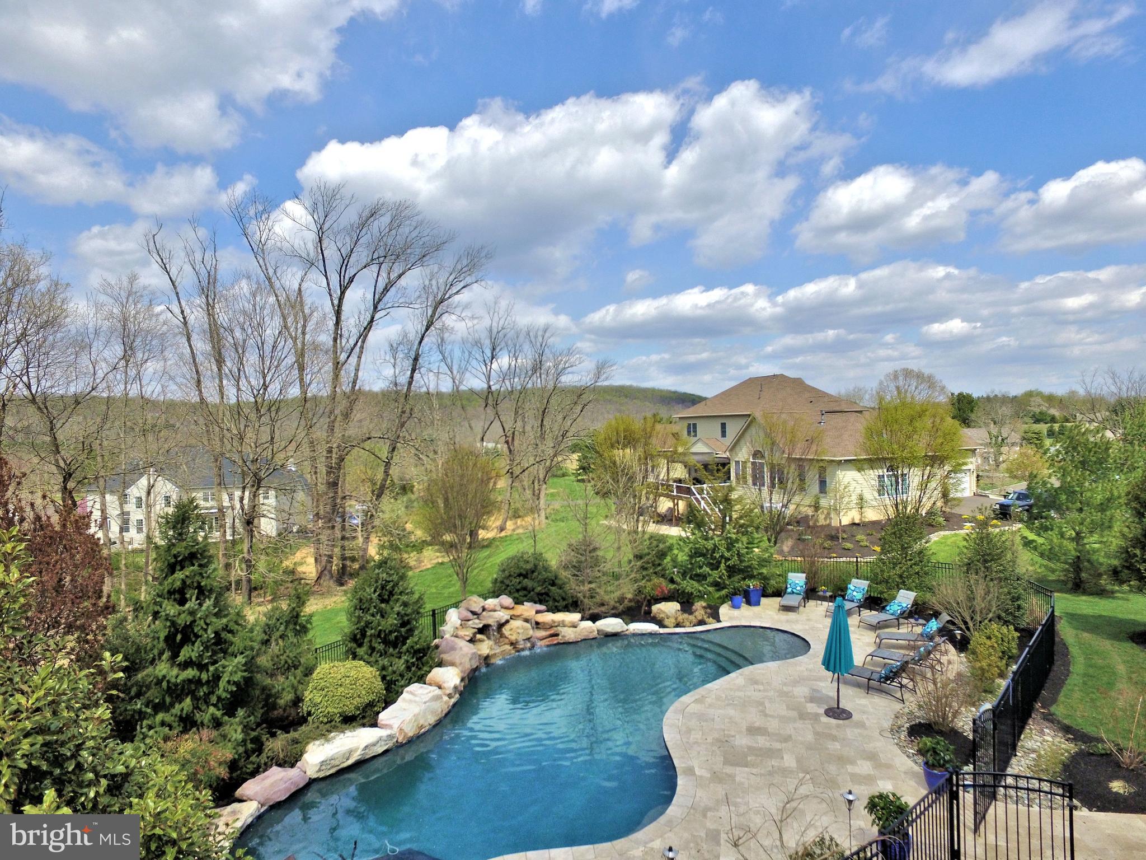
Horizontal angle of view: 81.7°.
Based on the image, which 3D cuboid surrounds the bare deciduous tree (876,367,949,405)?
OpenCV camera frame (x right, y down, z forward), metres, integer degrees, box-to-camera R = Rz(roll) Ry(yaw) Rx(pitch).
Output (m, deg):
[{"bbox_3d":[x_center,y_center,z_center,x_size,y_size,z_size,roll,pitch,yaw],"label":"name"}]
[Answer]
[{"bbox_3d":[53.884,-3.283,105.000,12.000,13.450,12.000,-2,1,0],"label":"bare deciduous tree"}]

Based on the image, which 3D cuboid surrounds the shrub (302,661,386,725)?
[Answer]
[{"bbox_3d":[-5.113,5.747,14.800,1.820,1.076,1.750,-2,1,0],"label":"shrub"}]

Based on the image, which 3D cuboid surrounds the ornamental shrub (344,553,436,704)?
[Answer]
[{"bbox_3d":[-4.397,4.570,15.900,2.150,3.268,2.100,-2,1,0],"label":"ornamental shrub"}]

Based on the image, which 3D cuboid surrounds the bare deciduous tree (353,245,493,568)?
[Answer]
[{"bbox_3d":[-9.512,-1.431,41.500,8.600,20.200,7.000,-1,0,0],"label":"bare deciduous tree"}]

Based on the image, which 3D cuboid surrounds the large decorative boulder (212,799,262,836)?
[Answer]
[{"bbox_3d":[-5.630,6.469,11.000,0.700,0.360,0.800,-1,1,6],"label":"large decorative boulder"}]

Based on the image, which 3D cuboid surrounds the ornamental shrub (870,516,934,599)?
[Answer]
[{"bbox_3d":[11.132,4.390,22.400,2.050,3.053,2.000,-2,1,0],"label":"ornamental shrub"}]

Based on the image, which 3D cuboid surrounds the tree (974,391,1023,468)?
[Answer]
[{"bbox_3d":[52.726,-0.111,82.000,6.000,9.421,6.000,-2,1,0],"label":"tree"}]

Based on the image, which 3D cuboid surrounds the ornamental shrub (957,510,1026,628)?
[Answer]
[{"bbox_3d":[12.227,4.036,19.423,2.050,3.300,2.000,-1,0,0],"label":"ornamental shrub"}]

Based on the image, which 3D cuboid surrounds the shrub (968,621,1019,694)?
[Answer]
[{"bbox_3d":[9.455,4.932,14.951,1.180,1.350,1.100,-1,1,32],"label":"shrub"}]

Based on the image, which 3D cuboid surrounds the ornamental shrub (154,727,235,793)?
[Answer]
[{"bbox_3d":[-6.257,5.487,10.952,1.220,0.920,1.100,-2,1,-31],"label":"ornamental shrub"}]

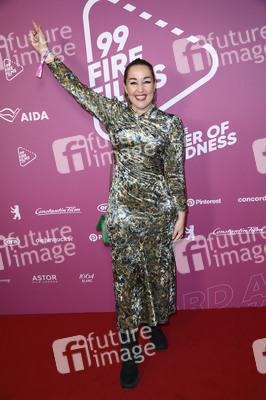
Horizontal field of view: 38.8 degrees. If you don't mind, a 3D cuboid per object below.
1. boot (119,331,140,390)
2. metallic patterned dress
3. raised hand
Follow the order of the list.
[{"bbox_3d":[-0.023,0.836,2.046,0.105,0.225,0.275,-4,13,3],"label":"boot"},{"bbox_3d":[-0.045,-0.011,1.968,0.680,1.460,0.410,-5,13,-2],"label":"metallic patterned dress"},{"bbox_3d":[-0.442,-0.756,1.774,0.088,0.168,0.080,-17,13,-3],"label":"raised hand"}]

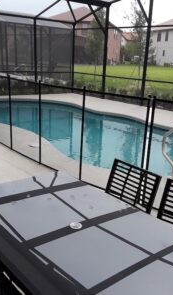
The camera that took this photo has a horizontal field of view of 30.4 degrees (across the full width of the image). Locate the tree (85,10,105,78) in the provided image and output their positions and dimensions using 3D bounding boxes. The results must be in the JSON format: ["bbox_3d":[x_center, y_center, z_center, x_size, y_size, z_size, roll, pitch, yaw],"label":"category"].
[{"bbox_3d":[0.683,-7.059,21.734,1.600,4.800,1.600,2,16,0],"label":"tree"}]

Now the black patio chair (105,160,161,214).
[{"bbox_3d":[0.134,0.591,2.145,0.570,0.865,0.440,-11,21,-38],"label":"black patio chair"}]

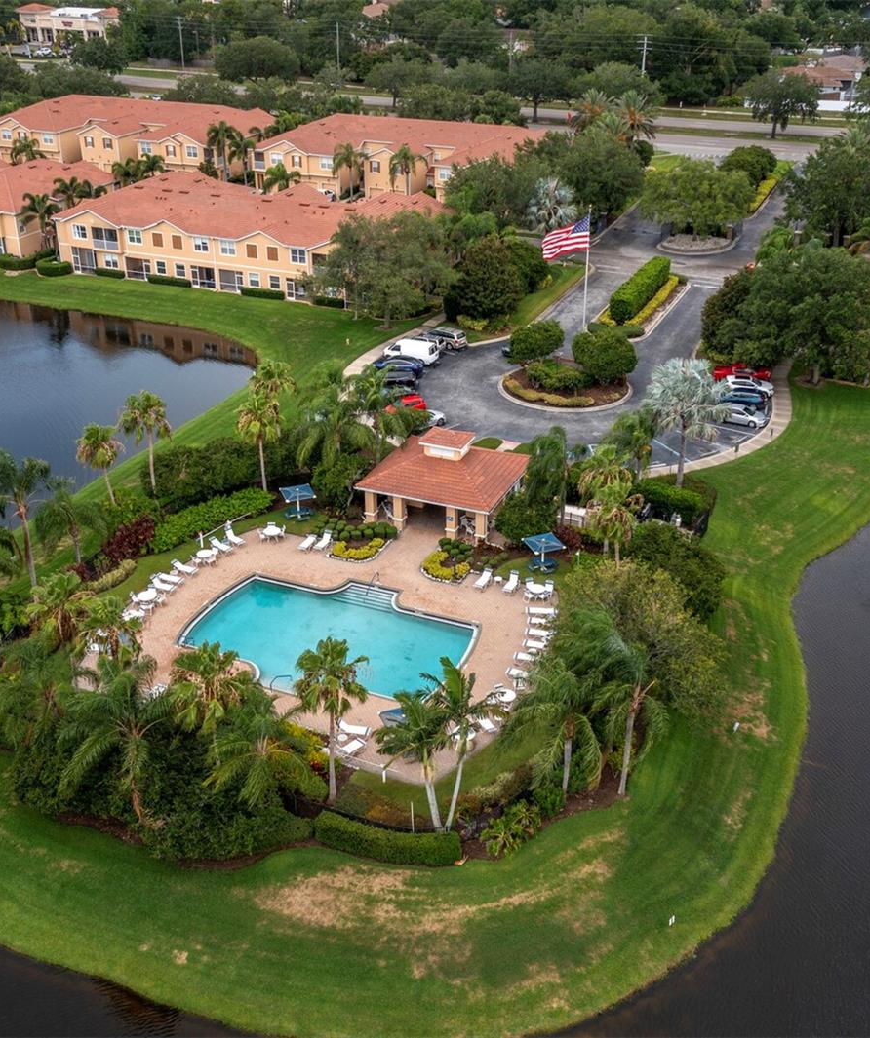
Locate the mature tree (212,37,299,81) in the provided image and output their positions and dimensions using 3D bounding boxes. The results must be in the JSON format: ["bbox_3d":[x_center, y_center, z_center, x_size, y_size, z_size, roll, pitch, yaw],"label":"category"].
[{"bbox_3d":[-39.793,-102.915,272.499,18.500,9.600,18.500,0,28,0],"label":"mature tree"}]

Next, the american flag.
[{"bbox_3d":[13.279,-28.524,122.900,5.100,4.400,0.800,-1,28,0],"label":"american flag"}]

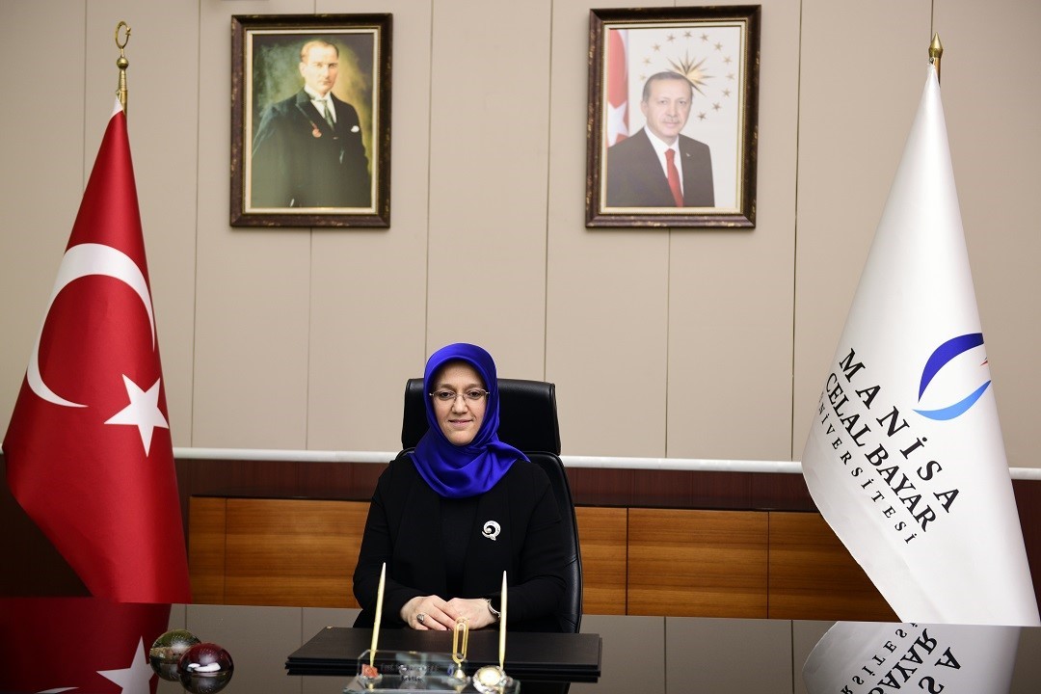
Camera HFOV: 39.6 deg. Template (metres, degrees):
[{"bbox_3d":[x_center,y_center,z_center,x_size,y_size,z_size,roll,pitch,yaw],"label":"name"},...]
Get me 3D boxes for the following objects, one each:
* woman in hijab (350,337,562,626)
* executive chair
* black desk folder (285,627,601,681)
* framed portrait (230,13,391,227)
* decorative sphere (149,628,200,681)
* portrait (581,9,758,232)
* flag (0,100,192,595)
[{"bbox_3d":[-0.134,0.655,3.101,0.500,1.330,0.680,1,-2,2],"label":"woman in hijab"},{"bbox_3d":[-0.107,0.701,3.300,0.660,1.250,0.690,1,-2,9],"label":"executive chair"},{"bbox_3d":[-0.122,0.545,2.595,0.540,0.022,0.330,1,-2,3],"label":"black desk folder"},{"bbox_3d":[-0.836,-0.900,5.785,0.655,0.855,0.040,1,-2,8],"label":"framed portrait"},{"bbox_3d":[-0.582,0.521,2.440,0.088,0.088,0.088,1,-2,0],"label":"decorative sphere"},{"bbox_3d":[0.589,-0.880,5.565,0.650,0.850,0.040,1,-2,8],"label":"portrait"},{"bbox_3d":[-1.231,0.128,4.220,0.540,1.700,0.350,1,-2,0],"label":"flag"}]

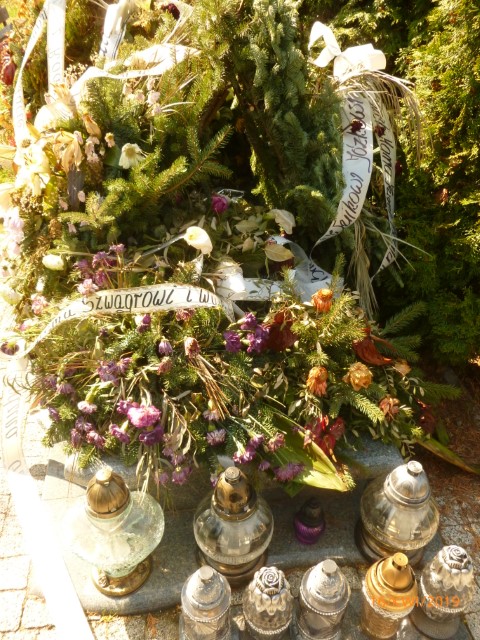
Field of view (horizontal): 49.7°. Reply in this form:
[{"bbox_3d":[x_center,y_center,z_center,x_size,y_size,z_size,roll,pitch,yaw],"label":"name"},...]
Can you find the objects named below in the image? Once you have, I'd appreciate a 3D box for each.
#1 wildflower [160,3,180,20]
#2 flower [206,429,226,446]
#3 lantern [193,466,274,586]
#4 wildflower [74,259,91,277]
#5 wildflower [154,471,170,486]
[{"bbox_3d":[-0.235,-1.043,1.750,0.068,0.058,0.058,0,34,0],"label":"wildflower"},{"bbox_3d":[-0.058,0.288,1.270,0.047,0.041,0.041,1,32,-1],"label":"flower"},{"bbox_3d":[-0.013,0.429,1.121,0.178,0.294,0.178,0,34,0],"label":"lantern"},{"bbox_3d":[-0.492,-0.164,1.617,0.048,0.052,0.048,0,30,0],"label":"wildflower"},{"bbox_3d":[-0.174,0.355,1.160,0.036,0.034,0.032,0,34,0],"label":"wildflower"}]

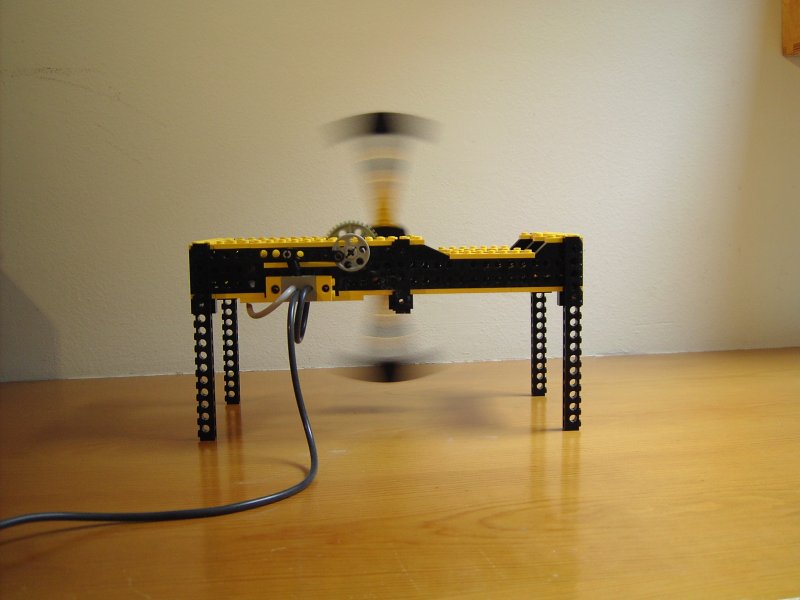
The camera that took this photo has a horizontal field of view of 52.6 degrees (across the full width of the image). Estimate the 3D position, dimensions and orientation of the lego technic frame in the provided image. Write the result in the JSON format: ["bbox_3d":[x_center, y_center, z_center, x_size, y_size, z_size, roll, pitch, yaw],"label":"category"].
[{"bbox_3d":[-0.009,0.019,0.573,0.250,0.129,0.112,-1,6,-2],"label":"lego technic frame"}]

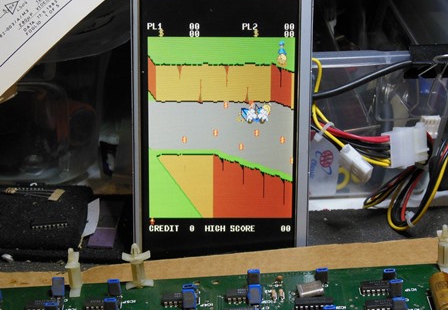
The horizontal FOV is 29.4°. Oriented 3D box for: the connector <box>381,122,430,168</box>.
[{"bbox_3d":[0.112,-0.006,0.531,0.029,0.024,0.011,-10,12,-29],"label":"connector"}]

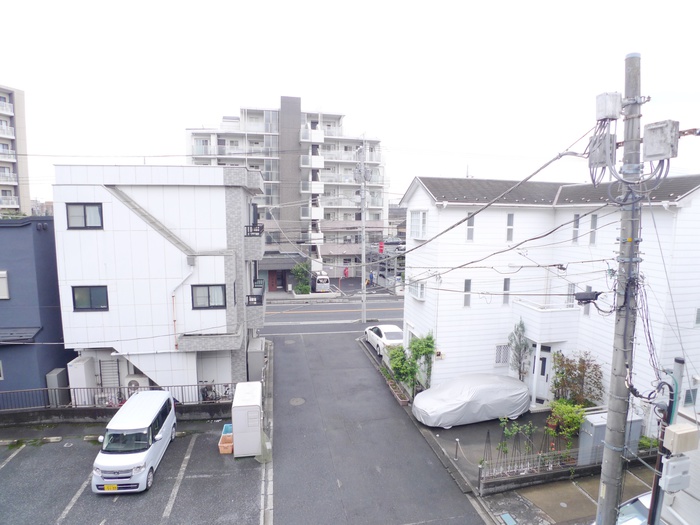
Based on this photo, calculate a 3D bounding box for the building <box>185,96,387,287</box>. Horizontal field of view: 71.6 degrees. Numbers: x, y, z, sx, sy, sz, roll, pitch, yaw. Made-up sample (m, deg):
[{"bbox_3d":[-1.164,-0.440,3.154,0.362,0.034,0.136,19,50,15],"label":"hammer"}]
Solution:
[{"bbox_3d":[-7.290,-8.779,58.847,22.911,20.089,13.000,-2,7,-15],"label":"building"}]

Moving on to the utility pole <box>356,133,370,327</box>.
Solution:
[{"bbox_3d":[0.920,-2.003,32.913,0.900,12.509,0.700,-1,7,-9],"label":"utility pole"}]

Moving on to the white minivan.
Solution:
[{"bbox_3d":[-6.430,5.345,14.680,1.475,1.790,3.395,0,7,-5],"label":"white minivan"}]

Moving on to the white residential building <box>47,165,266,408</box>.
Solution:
[{"bbox_3d":[-7.776,0.561,22.597,7.340,9.293,8.083,-1,7,-9],"label":"white residential building"}]

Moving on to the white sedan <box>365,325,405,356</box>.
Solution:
[{"bbox_3d":[2.198,4.198,27.747,1.780,1.400,4.500,-1,7,-11],"label":"white sedan"}]

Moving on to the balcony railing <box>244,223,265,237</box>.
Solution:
[{"bbox_3d":[-4.492,-1.608,22.952,0.681,0.458,4.446,-1,7,-9],"label":"balcony railing"}]

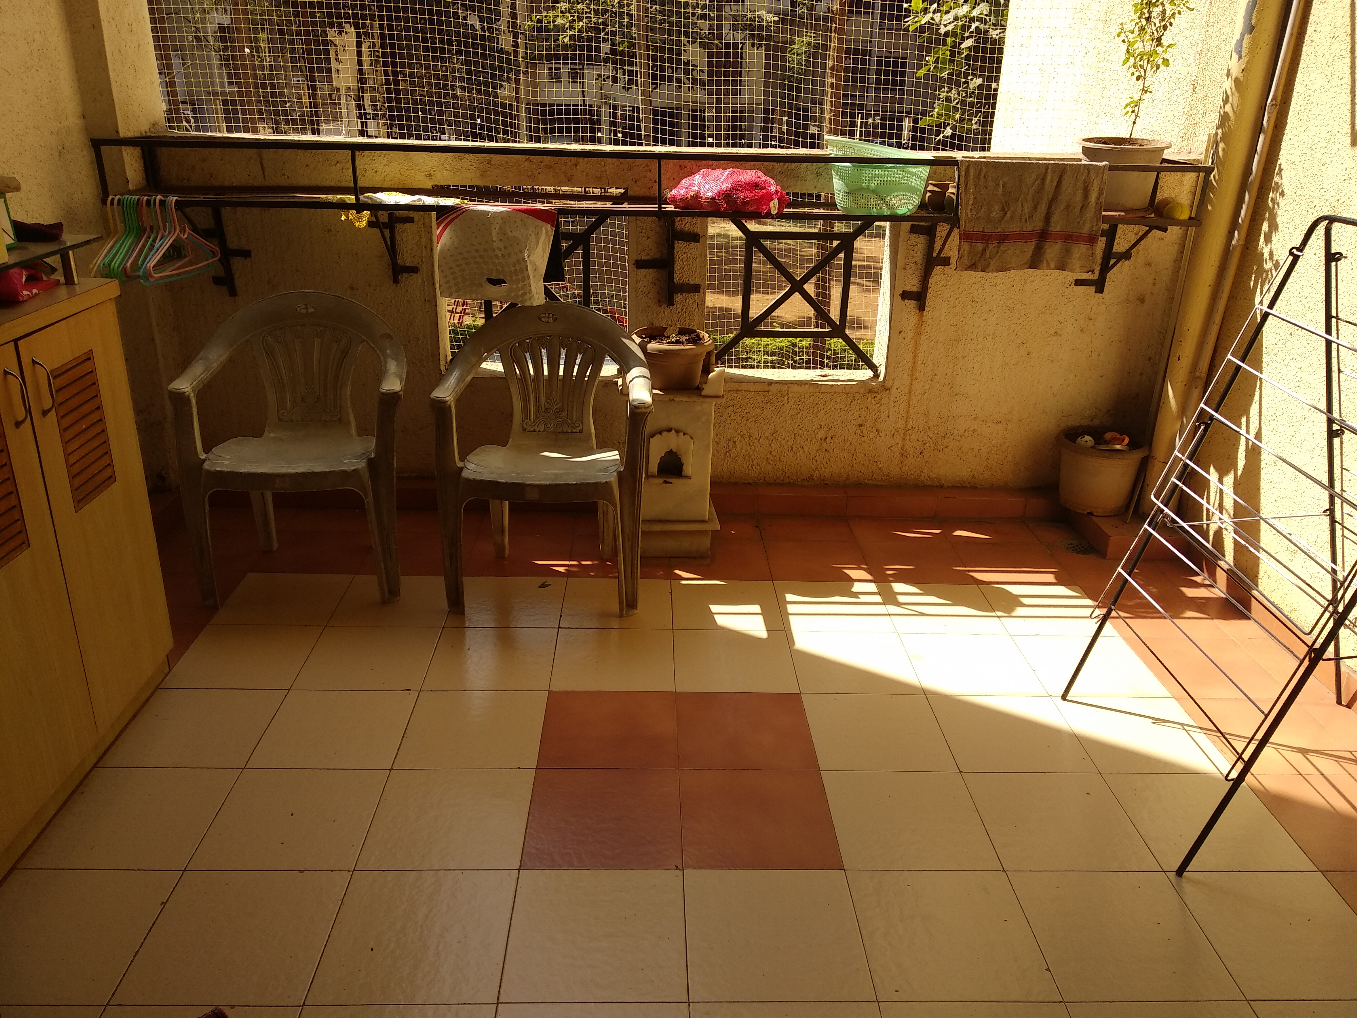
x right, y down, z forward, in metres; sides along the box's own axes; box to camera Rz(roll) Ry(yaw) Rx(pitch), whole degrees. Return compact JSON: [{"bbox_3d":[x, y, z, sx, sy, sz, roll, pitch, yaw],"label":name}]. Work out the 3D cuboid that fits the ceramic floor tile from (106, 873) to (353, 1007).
[{"bbox_3d":[-0.753,0.731,1.754,0.304,0.010,0.299,1,23,-2],"label":"ceramic floor tile"}]

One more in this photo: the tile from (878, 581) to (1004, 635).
[{"bbox_3d":[0.738,0.283,2.885,0.300,0.010,0.298,1,23,-2],"label":"tile"}]

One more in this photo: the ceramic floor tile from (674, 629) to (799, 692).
[{"bbox_3d":[0.141,0.389,2.588,0.300,0.010,0.298,1,23,-2],"label":"ceramic floor tile"}]

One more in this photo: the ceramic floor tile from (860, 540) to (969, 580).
[{"bbox_3d":[0.734,0.171,3.201,0.302,0.010,0.302,1,22,-2],"label":"ceramic floor tile"}]

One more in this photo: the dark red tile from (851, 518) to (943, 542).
[{"bbox_3d":[0.732,0.077,3.402,0.306,0.010,0.182,1,23,-2],"label":"dark red tile"}]

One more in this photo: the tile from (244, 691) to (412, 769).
[{"bbox_3d":[-0.766,0.493,2.301,0.302,0.010,0.302,1,22,-2],"label":"tile"}]

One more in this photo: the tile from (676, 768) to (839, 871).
[{"bbox_3d":[0.159,0.630,2.073,0.306,0.012,0.306,1,22,-2],"label":"tile"}]

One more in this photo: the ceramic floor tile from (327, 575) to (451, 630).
[{"bbox_3d":[-0.782,0.263,2.865,0.302,0.010,0.302,1,22,-2],"label":"ceramic floor tile"}]

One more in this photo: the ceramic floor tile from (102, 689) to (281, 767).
[{"bbox_3d":[-1.062,0.484,2.269,0.300,0.010,0.298,1,23,-2],"label":"ceramic floor tile"}]

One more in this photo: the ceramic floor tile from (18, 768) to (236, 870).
[{"bbox_3d":[-1.054,0.599,1.993,0.300,0.010,0.298,1,23,-2],"label":"ceramic floor tile"}]

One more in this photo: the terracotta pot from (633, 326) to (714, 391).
[{"bbox_3d":[-0.017,-0.449,3.076,0.247,0.152,0.247,1,22,-2],"label":"terracotta pot"}]

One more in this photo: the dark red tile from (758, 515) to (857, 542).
[{"bbox_3d":[0.421,0.070,3.373,0.300,0.010,0.185,1,23,-2],"label":"dark red tile"}]

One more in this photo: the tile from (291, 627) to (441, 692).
[{"bbox_3d":[-0.780,0.382,2.611,0.306,0.012,0.306,1,22,-2],"label":"tile"}]

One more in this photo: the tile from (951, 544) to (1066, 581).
[{"bbox_3d":[1.051,0.179,3.245,0.306,0.012,0.306,1,22,-2],"label":"tile"}]

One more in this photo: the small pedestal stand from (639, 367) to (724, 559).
[{"bbox_3d":[-0.030,-0.179,3.224,0.324,0.606,0.318,1,22,-2],"label":"small pedestal stand"}]

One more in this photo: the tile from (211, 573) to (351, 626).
[{"bbox_3d":[-1.093,0.257,2.845,0.304,0.010,0.299,1,23,-2],"label":"tile"}]

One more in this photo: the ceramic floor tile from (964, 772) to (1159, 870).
[{"bbox_3d":[0.773,0.638,2.086,0.304,0.010,0.299,1,23,-2],"label":"ceramic floor tile"}]

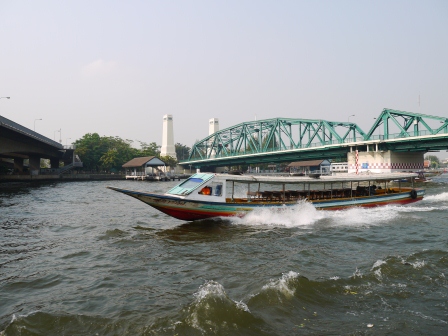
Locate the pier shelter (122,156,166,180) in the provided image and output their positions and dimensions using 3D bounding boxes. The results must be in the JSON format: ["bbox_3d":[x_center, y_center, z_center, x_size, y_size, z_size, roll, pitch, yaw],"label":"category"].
[{"bbox_3d":[-22.200,0.250,101.500,8.000,6.300,16.000,0,-1,-33],"label":"pier shelter"}]

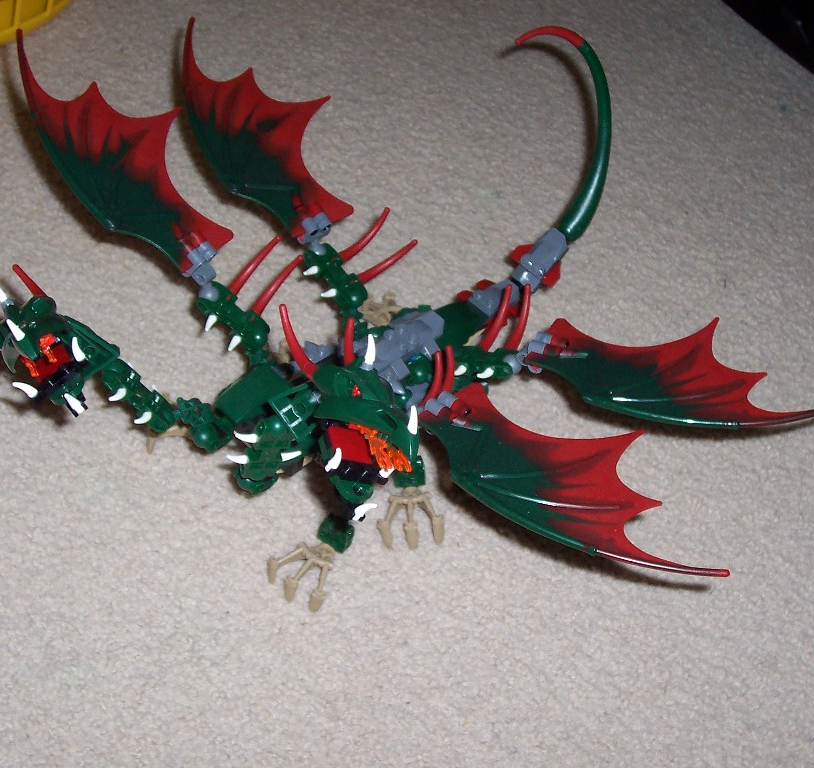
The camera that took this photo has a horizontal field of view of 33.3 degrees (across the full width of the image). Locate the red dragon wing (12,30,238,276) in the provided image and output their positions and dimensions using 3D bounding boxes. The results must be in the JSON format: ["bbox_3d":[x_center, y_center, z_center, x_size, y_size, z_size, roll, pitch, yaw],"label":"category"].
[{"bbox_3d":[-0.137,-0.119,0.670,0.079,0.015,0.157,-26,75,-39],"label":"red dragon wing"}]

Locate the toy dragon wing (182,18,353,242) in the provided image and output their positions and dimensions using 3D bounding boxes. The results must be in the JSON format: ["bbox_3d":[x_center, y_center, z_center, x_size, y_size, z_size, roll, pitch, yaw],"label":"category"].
[{"bbox_3d":[-0.072,-0.139,0.712,0.079,0.015,0.157,-13,62,-25],"label":"toy dragon wing"}]

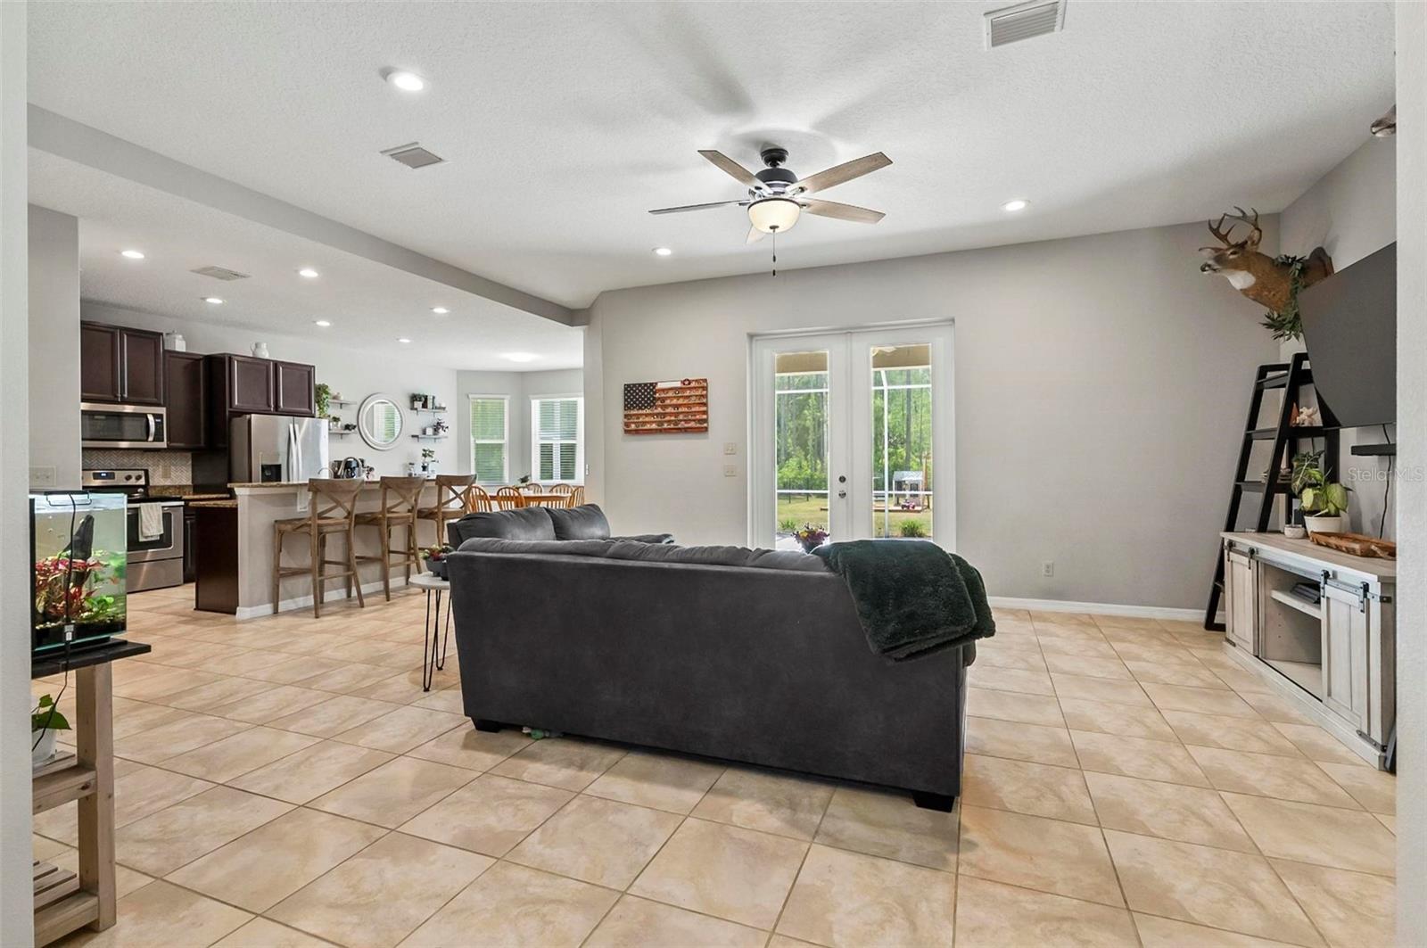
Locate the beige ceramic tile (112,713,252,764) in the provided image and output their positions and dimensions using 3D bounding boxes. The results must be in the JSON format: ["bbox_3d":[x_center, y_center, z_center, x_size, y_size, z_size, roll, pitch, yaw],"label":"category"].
[{"bbox_3d":[-2.321,1.149,2.757,0.418,0.010,0.415,0,0,22],"label":"beige ceramic tile"}]

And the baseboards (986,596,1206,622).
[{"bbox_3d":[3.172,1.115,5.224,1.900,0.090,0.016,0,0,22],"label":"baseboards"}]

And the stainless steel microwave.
[{"bbox_3d":[-6.442,-0.507,6.812,0.400,0.433,0.760,0,0,22],"label":"stainless steel microwave"}]

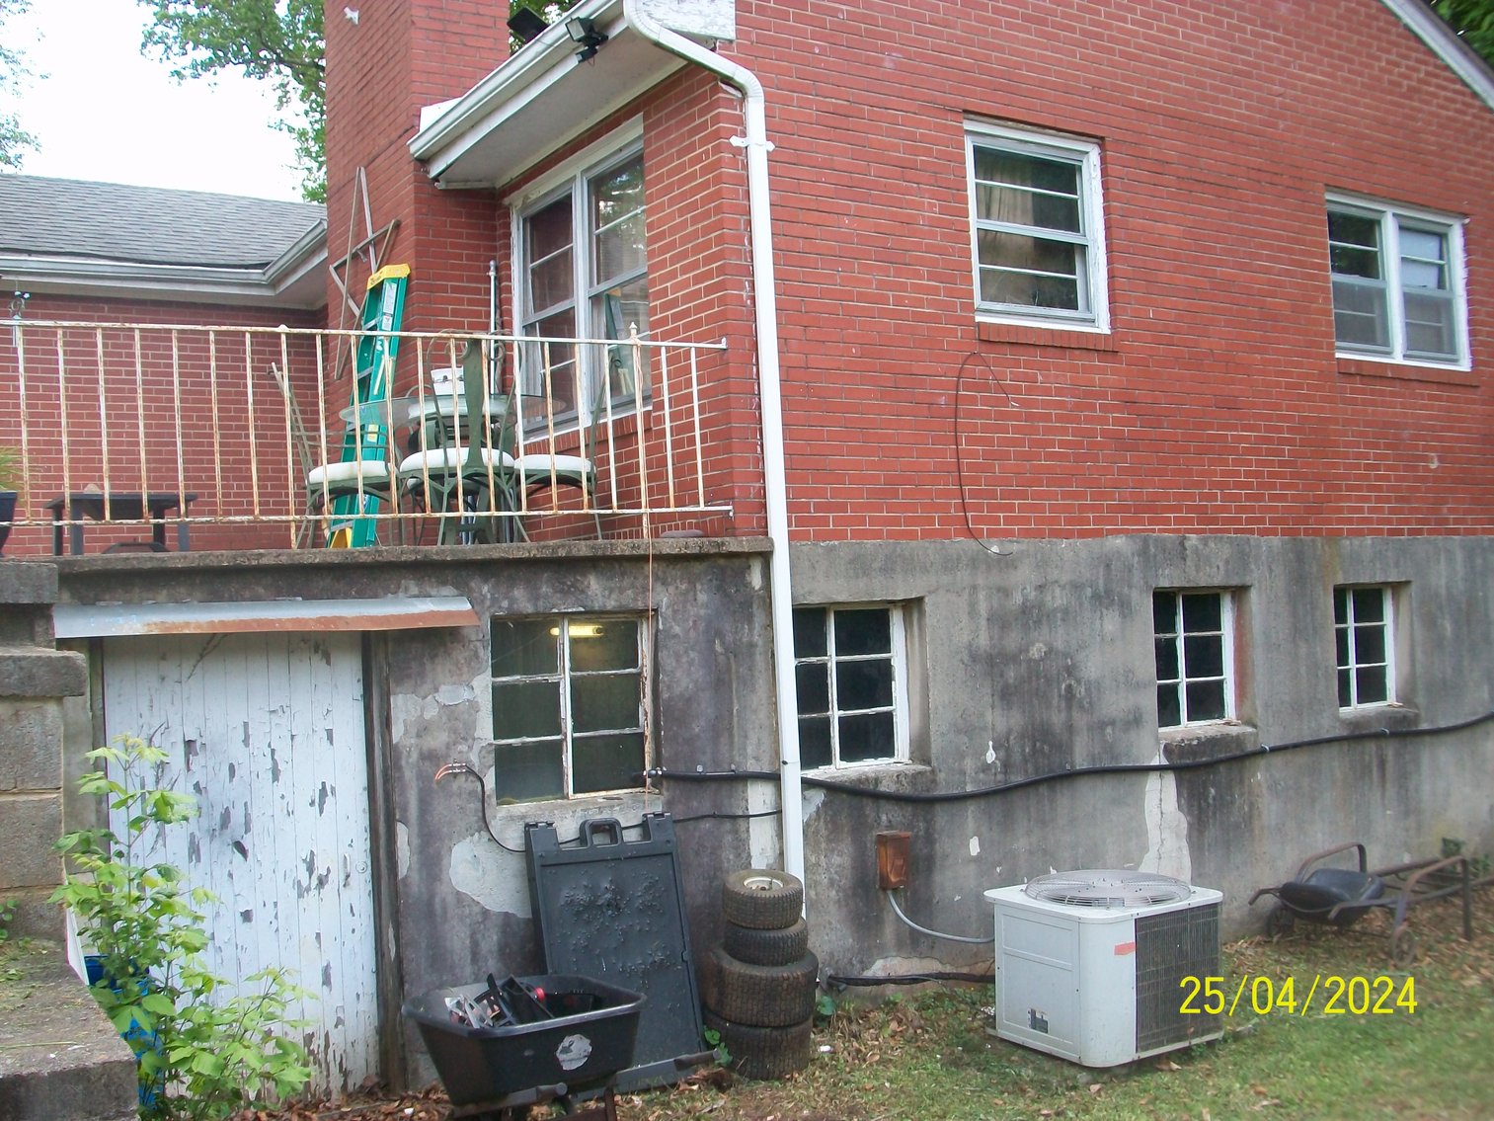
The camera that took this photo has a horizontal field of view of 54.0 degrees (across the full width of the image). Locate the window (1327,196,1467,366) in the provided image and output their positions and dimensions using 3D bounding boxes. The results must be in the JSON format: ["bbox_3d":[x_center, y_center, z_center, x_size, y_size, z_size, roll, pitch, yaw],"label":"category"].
[{"bbox_3d":[4.226,-1.778,9.517,1.540,1.020,0.120,-1,-3,-33],"label":"window"}]

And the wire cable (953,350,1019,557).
[{"bbox_3d":[1.228,-0.547,7.378,0.420,1.030,0.060,-1,-3,-33],"label":"wire cable"}]

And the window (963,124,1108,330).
[{"bbox_3d":[1.529,-1.738,7.758,1.020,1.030,0.120,-1,-3,-33],"label":"window"}]

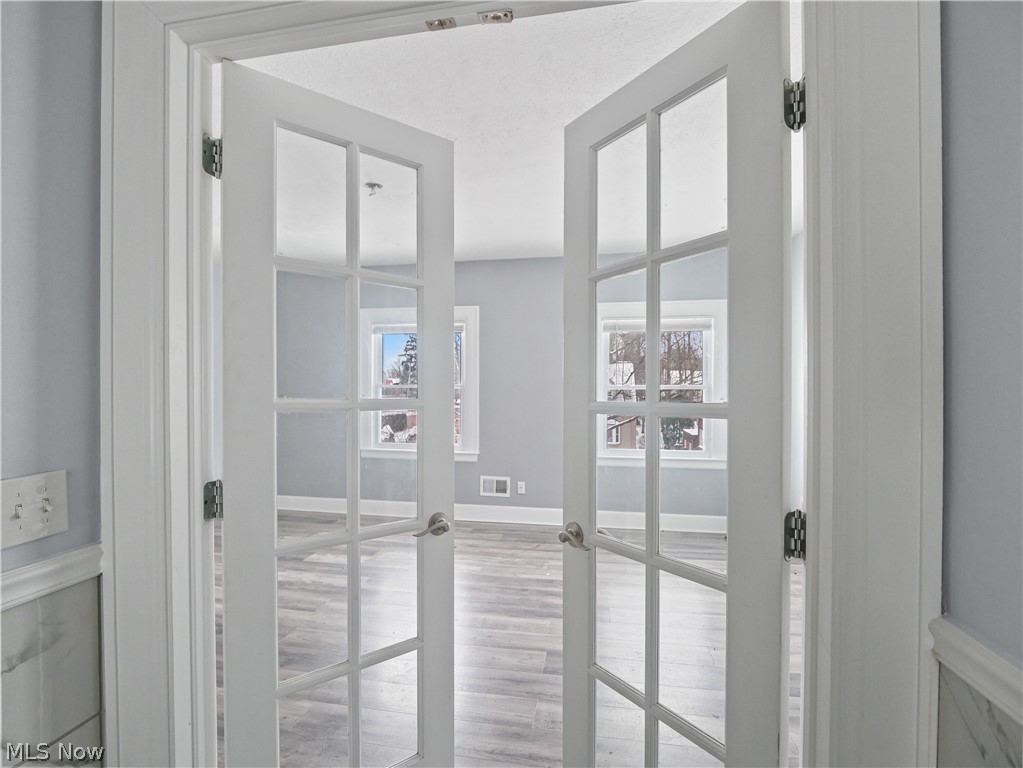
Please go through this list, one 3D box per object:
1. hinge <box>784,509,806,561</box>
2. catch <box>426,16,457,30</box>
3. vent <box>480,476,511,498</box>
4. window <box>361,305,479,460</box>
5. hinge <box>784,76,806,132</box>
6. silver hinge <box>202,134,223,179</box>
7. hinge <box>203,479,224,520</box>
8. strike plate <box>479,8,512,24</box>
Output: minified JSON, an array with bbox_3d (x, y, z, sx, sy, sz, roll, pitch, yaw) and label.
[{"bbox_3d":[0.508,0.273,0.843,0.037,0.090,0.044,0,0,33],"label":"hinge"},{"bbox_3d":[-0.141,-0.731,0.962,0.057,0.007,0.025,0,0,11],"label":"catch"},{"bbox_3d":[-0.158,1.012,4.670,0.300,0.196,0.018,0,0,10],"label":"vent"},{"bbox_3d":[-0.947,-0.010,4.840,1.290,1.550,0.120,0,0,10],"label":"window"},{"bbox_3d":[0.508,-0.504,0.843,0.037,0.090,0.044,0,0,33],"label":"hinge"},{"bbox_3d":[-0.668,-0.514,1.061,0.037,0.090,0.044,0,0,-12],"label":"silver hinge"},{"bbox_3d":[-0.668,0.264,1.061,0.037,0.090,0.044,0,0,-12],"label":"hinge"},{"bbox_3d":[-0.030,-0.734,0.945,0.064,0.007,0.028,0,0,11],"label":"strike plate"}]

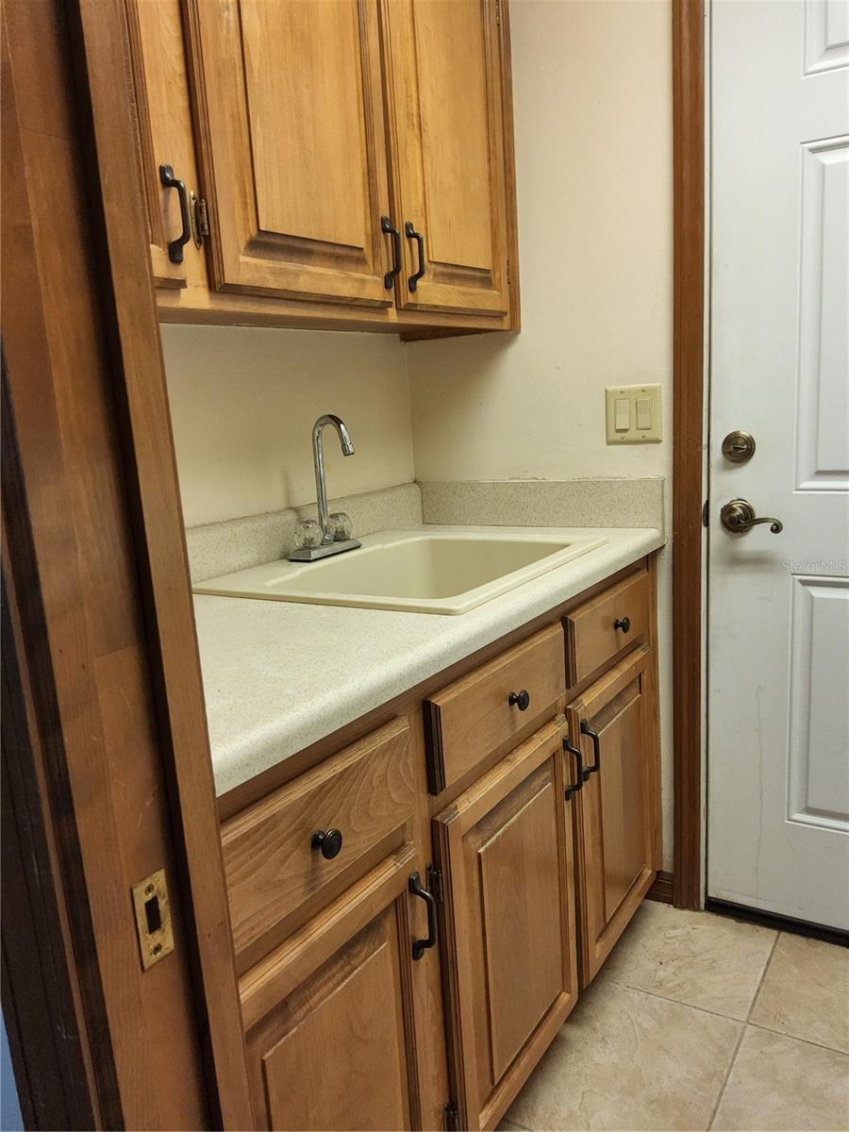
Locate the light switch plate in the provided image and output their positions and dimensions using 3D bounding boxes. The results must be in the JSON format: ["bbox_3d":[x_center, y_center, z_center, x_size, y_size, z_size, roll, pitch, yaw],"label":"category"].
[{"bbox_3d":[0.444,-0.320,1.736,0.124,0.124,0.010,4,13,33],"label":"light switch plate"}]

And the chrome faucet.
[{"bbox_3d":[-0.181,-0.159,1.615,0.128,0.279,0.158,4,13,33],"label":"chrome faucet"}]

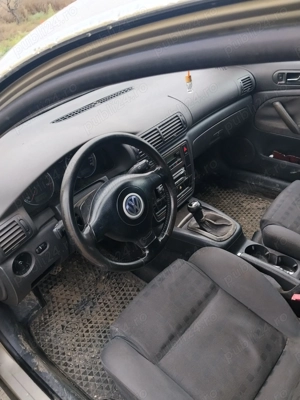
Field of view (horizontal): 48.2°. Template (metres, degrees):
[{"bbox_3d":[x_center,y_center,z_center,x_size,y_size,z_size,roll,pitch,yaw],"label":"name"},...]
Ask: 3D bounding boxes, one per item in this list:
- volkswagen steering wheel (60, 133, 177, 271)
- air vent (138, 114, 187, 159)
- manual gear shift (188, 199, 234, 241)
[{"bbox_3d":[-0.076,0.004,0.935,0.085,0.380,0.380,-3,26,49],"label":"volkswagen steering wheel"},{"bbox_3d":[0.038,-0.233,1.228,0.285,0.085,0.040,-36,17,-36],"label":"air vent"},{"bbox_3d":[0.231,0.065,1.258,0.185,0.120,0.130,28,46,31],"label":"manual gear shift"}]

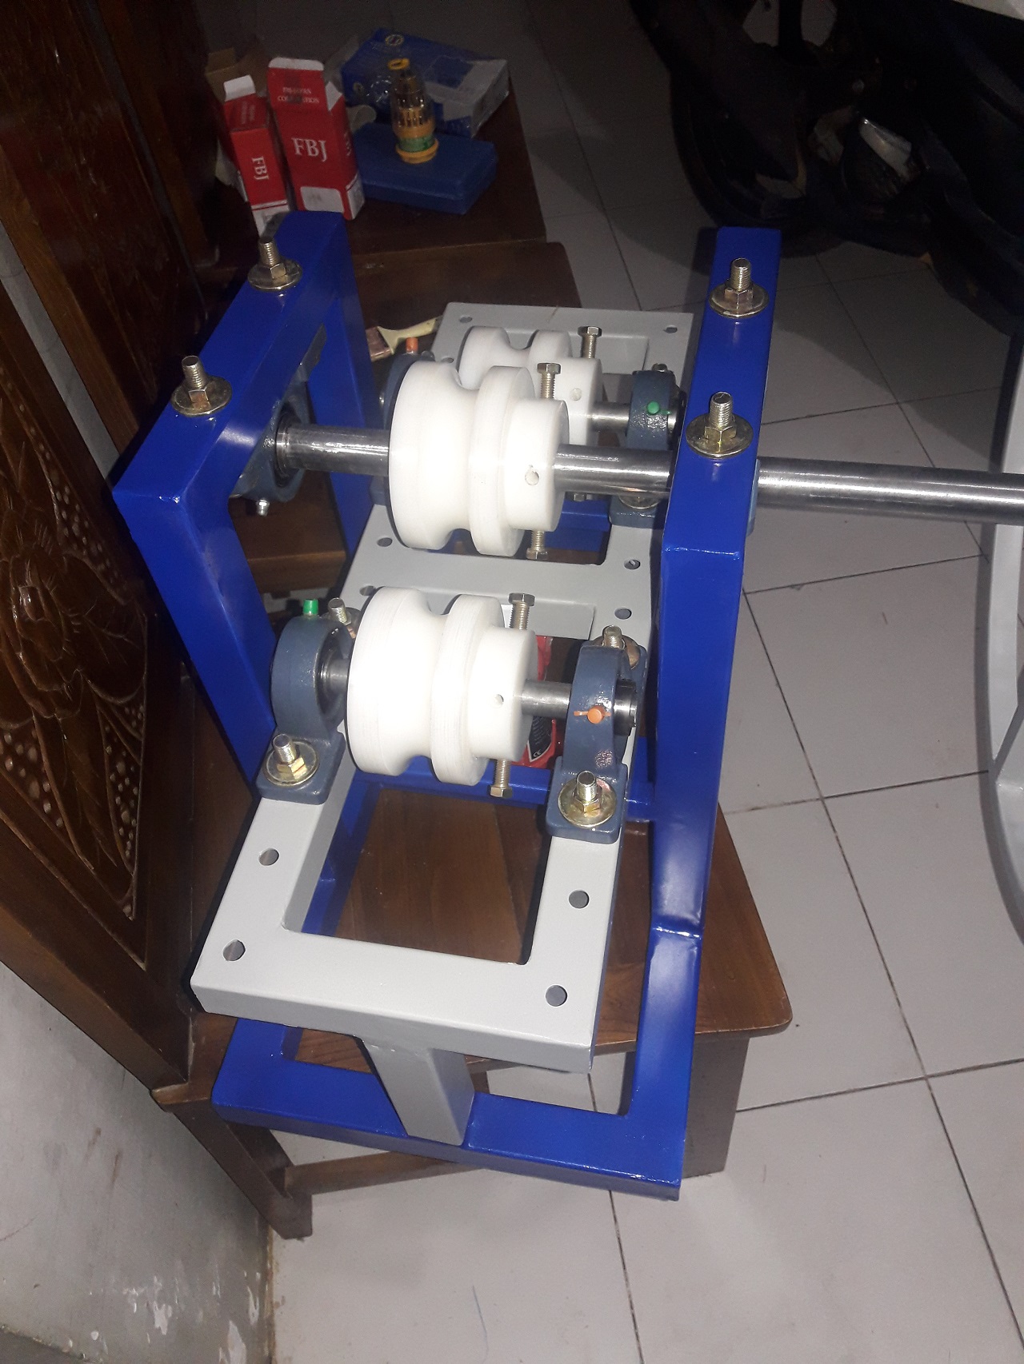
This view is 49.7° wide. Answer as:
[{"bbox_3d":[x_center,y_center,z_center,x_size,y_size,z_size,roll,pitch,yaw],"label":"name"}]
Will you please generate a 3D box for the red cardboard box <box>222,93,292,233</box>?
[{"bbox_3d":[-0.318,-0.654,1.395,0.045,0.141,0.080,-13,53,-5],"label":"red cardboard box"}]

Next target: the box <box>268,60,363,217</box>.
[{"bbox_3d":[-0.243,-0.680,1.375,0.072,0.193,0.045,9,54,12],"label":"box"}]

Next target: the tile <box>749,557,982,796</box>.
[{"bbox_3d":[0.513,-0.016,1.430,0.335,0.009,0.335,-9,53,-1],"label":"tile"}]

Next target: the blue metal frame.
[{"bbox_3d":[-0.003,-0.042,0.727,0.305,0.419,0.575,7,54,10],"label":"blue metal frame"}]

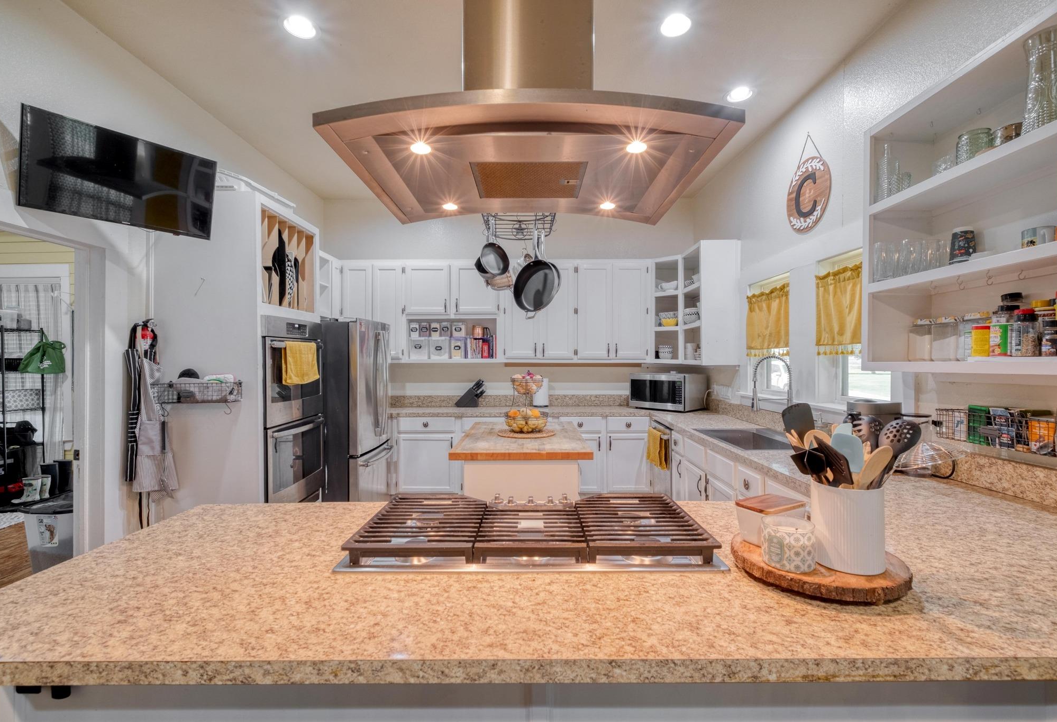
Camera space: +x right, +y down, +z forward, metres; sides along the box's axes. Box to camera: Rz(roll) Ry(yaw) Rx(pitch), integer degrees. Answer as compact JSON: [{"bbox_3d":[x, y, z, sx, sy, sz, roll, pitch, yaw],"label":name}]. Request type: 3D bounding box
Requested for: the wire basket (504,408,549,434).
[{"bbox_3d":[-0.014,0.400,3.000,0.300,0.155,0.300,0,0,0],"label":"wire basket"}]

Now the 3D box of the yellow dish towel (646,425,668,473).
[{"bbox_3d":[1.075,0.730,3.800,0.065,0.300,0.410,0,0,0],"label":"yellow dish towel"}]

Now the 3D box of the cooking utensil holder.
[{"bbox_3d":[0.708,0.355,1.007,0.140,0.178,0.140,0,0,0],"label":"cooking utensil holder"}]

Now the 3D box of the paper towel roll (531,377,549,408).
[{"bbox_3d":[0.128,0.338,4.760,0.155,0.300,0.155,0,0,0],"label":"paper towel roll"}]

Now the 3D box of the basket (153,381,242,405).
[{"bbox_3d":[-1.845,0.172,2.515,0.420,0.120,0.130,0,0,0],"label":"basket"}]

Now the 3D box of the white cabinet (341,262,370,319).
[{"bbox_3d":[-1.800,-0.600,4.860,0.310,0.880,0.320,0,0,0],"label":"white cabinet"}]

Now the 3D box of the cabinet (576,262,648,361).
[{"bbox_3d":[0.866,-0.515,4.860,0.760,1.050,0.320,0,0,0],"label":"cabinet"}]

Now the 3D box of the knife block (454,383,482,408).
[{"bbox_3d":[-0.603,0.350,4.670,0.300,0.275,0.115,0,0,0],"label":"knife block"}]

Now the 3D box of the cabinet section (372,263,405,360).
[{"bbox_3d":[-1.397,-0.500,4.640,0.315,0.958,0.320,0,0,0],"label":"cabinet section"}]

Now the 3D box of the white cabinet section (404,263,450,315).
[{"bbox_3d":[-1.006,-0.712,4.640,0.450,0.508,0.320,0,0,0],"label":"white cabinet section"}]

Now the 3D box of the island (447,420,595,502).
[{"bbox_3d":[-0.035,0.943,2.985,0.765,0.914,1.160,0,0,0],"label":"island"}]

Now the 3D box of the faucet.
[{"bbox_3d":[1.565,0.222,2.890,0.280,0.530,0.080,0,0,0],"label":"faucet"}]

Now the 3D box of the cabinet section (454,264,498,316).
[{"bbox_3d":[-0.525,-0.712,4.640,0.445,0.508,0.320,0,0,0],"label":"cabinet section"}]

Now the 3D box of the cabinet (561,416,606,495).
[{"bbox_3d":[0.535,0.935,4.680,0.440,0.820,0.590,0,0,0],"label":"cabinet"}]

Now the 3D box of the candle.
[{"bbox_3d":[0.587,0.413,1.021,0.105,0.087,0.105,0,0,-33],"label":"candle"}]

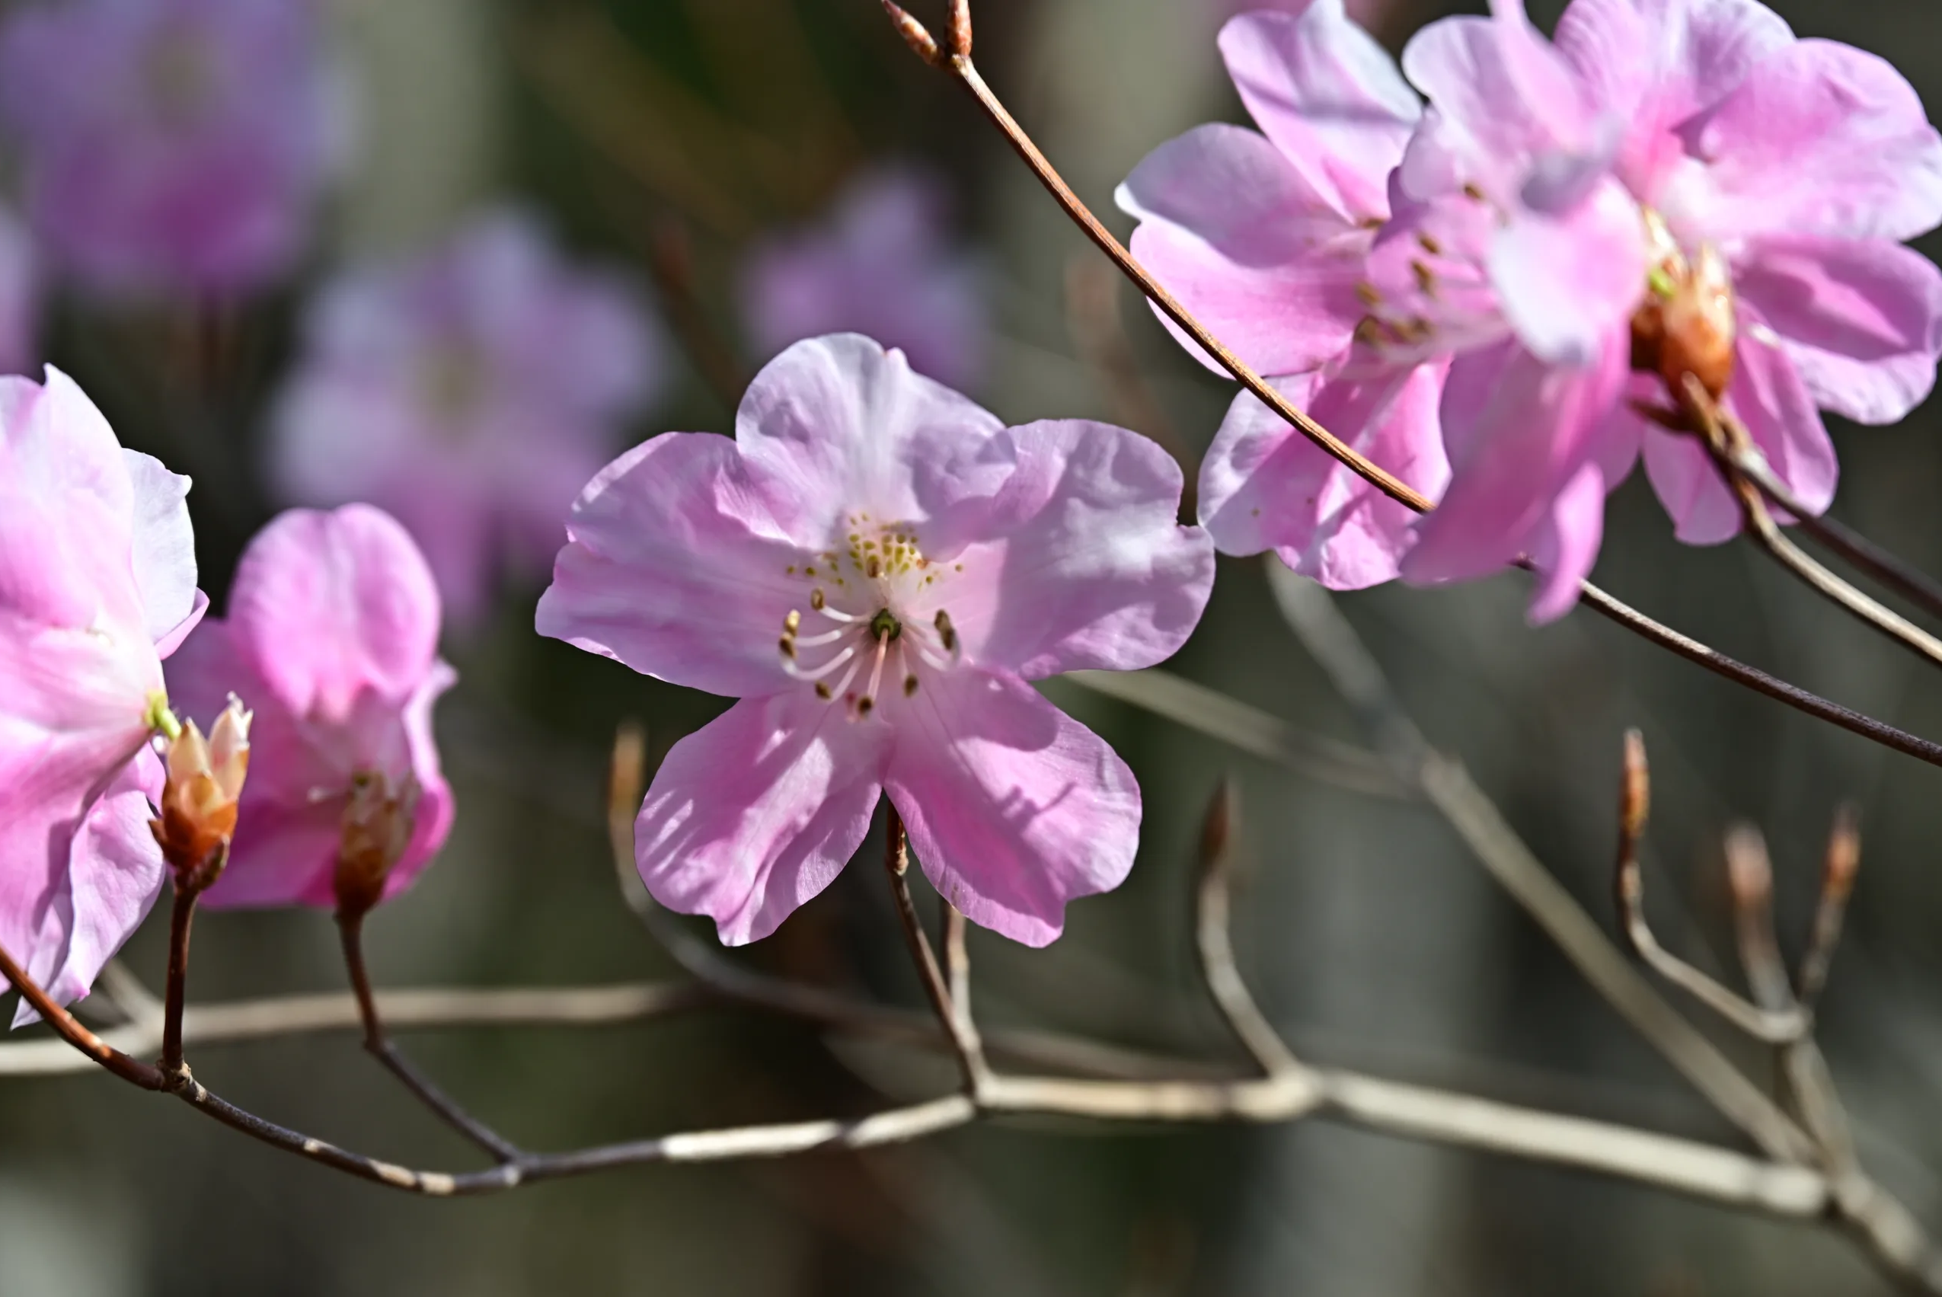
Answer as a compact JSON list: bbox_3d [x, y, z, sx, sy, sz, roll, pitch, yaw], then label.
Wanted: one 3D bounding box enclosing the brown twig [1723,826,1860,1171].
[{"bbox_3d":[0.072,0.031,0.620,0.012,0.030,0.011,0,0,0],"label":"brown twig"}]

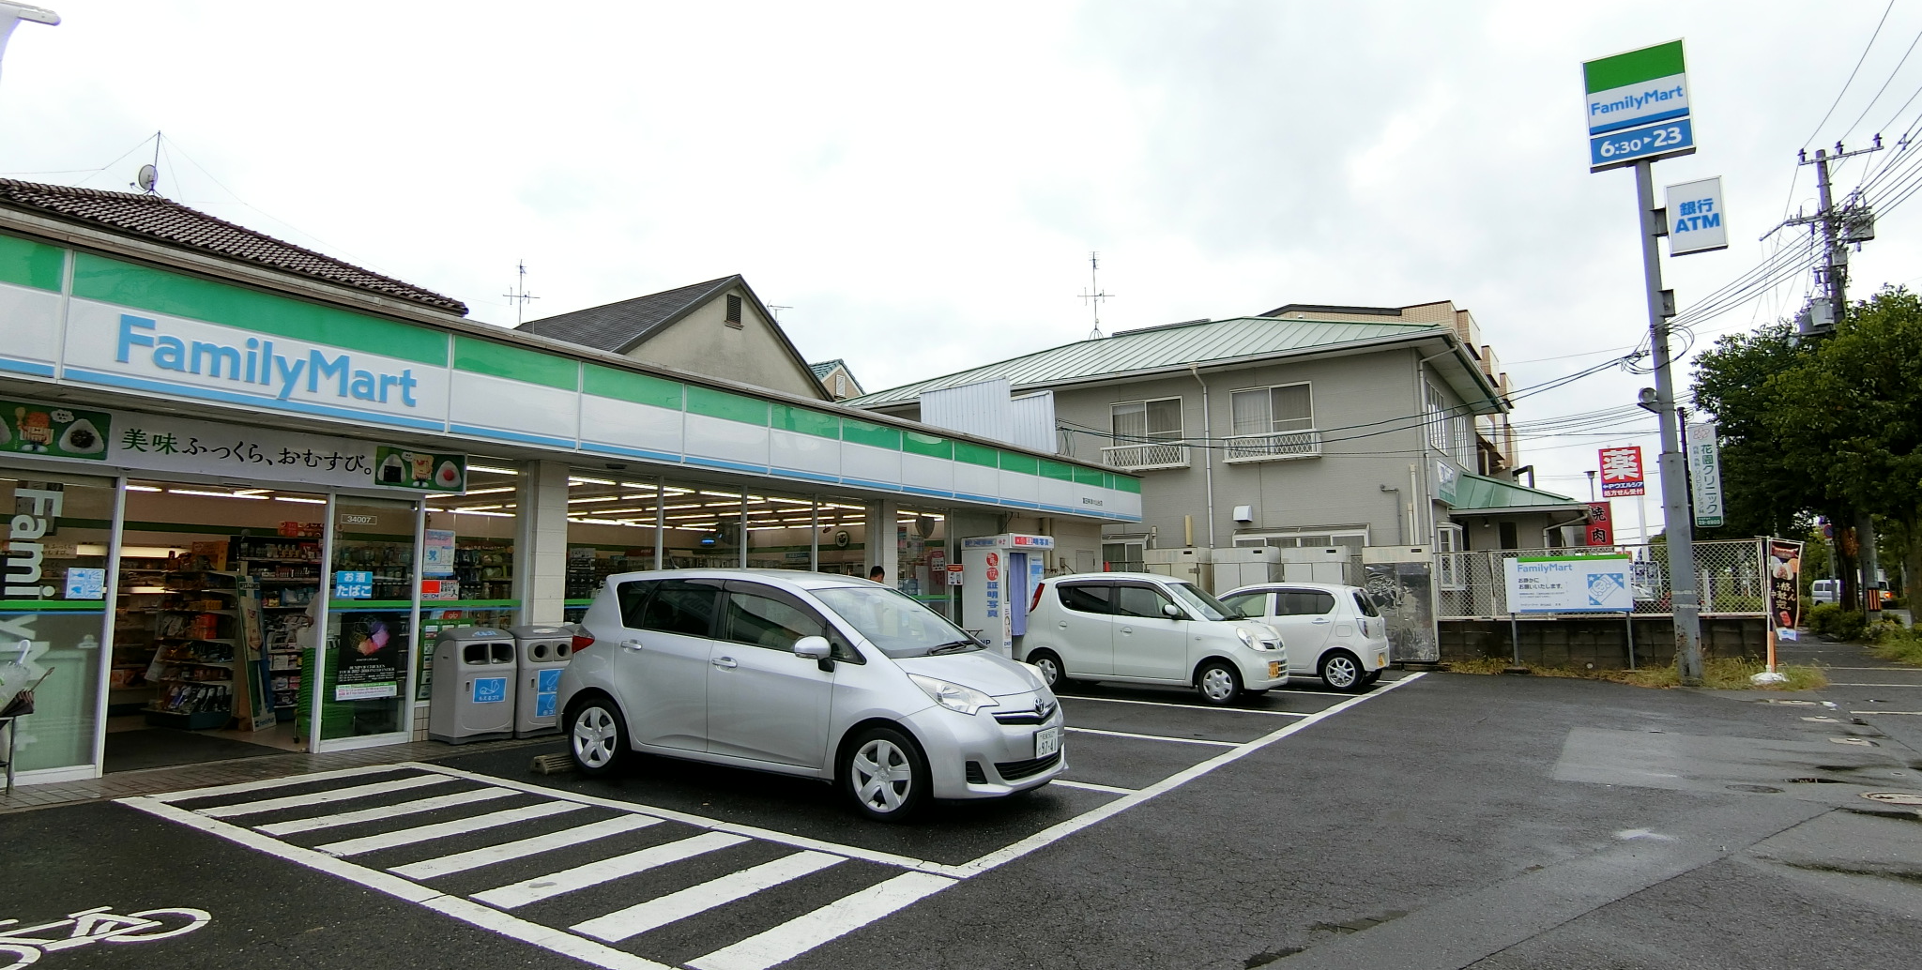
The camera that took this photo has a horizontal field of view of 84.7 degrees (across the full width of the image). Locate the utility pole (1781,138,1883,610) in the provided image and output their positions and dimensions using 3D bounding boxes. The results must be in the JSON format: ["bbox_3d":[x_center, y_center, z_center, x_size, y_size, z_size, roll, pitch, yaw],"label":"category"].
[{"bbox_3d":[24.613,-2.786,29.373,2.000,14.275,1.400,-4,-7,32],"label":"utility pole"}]

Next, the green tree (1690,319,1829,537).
[{"bbox_3d":[26.400,-0.350,34.000,5.600,10.200,5.600,-5,-7,34],"label":"green tree"}]

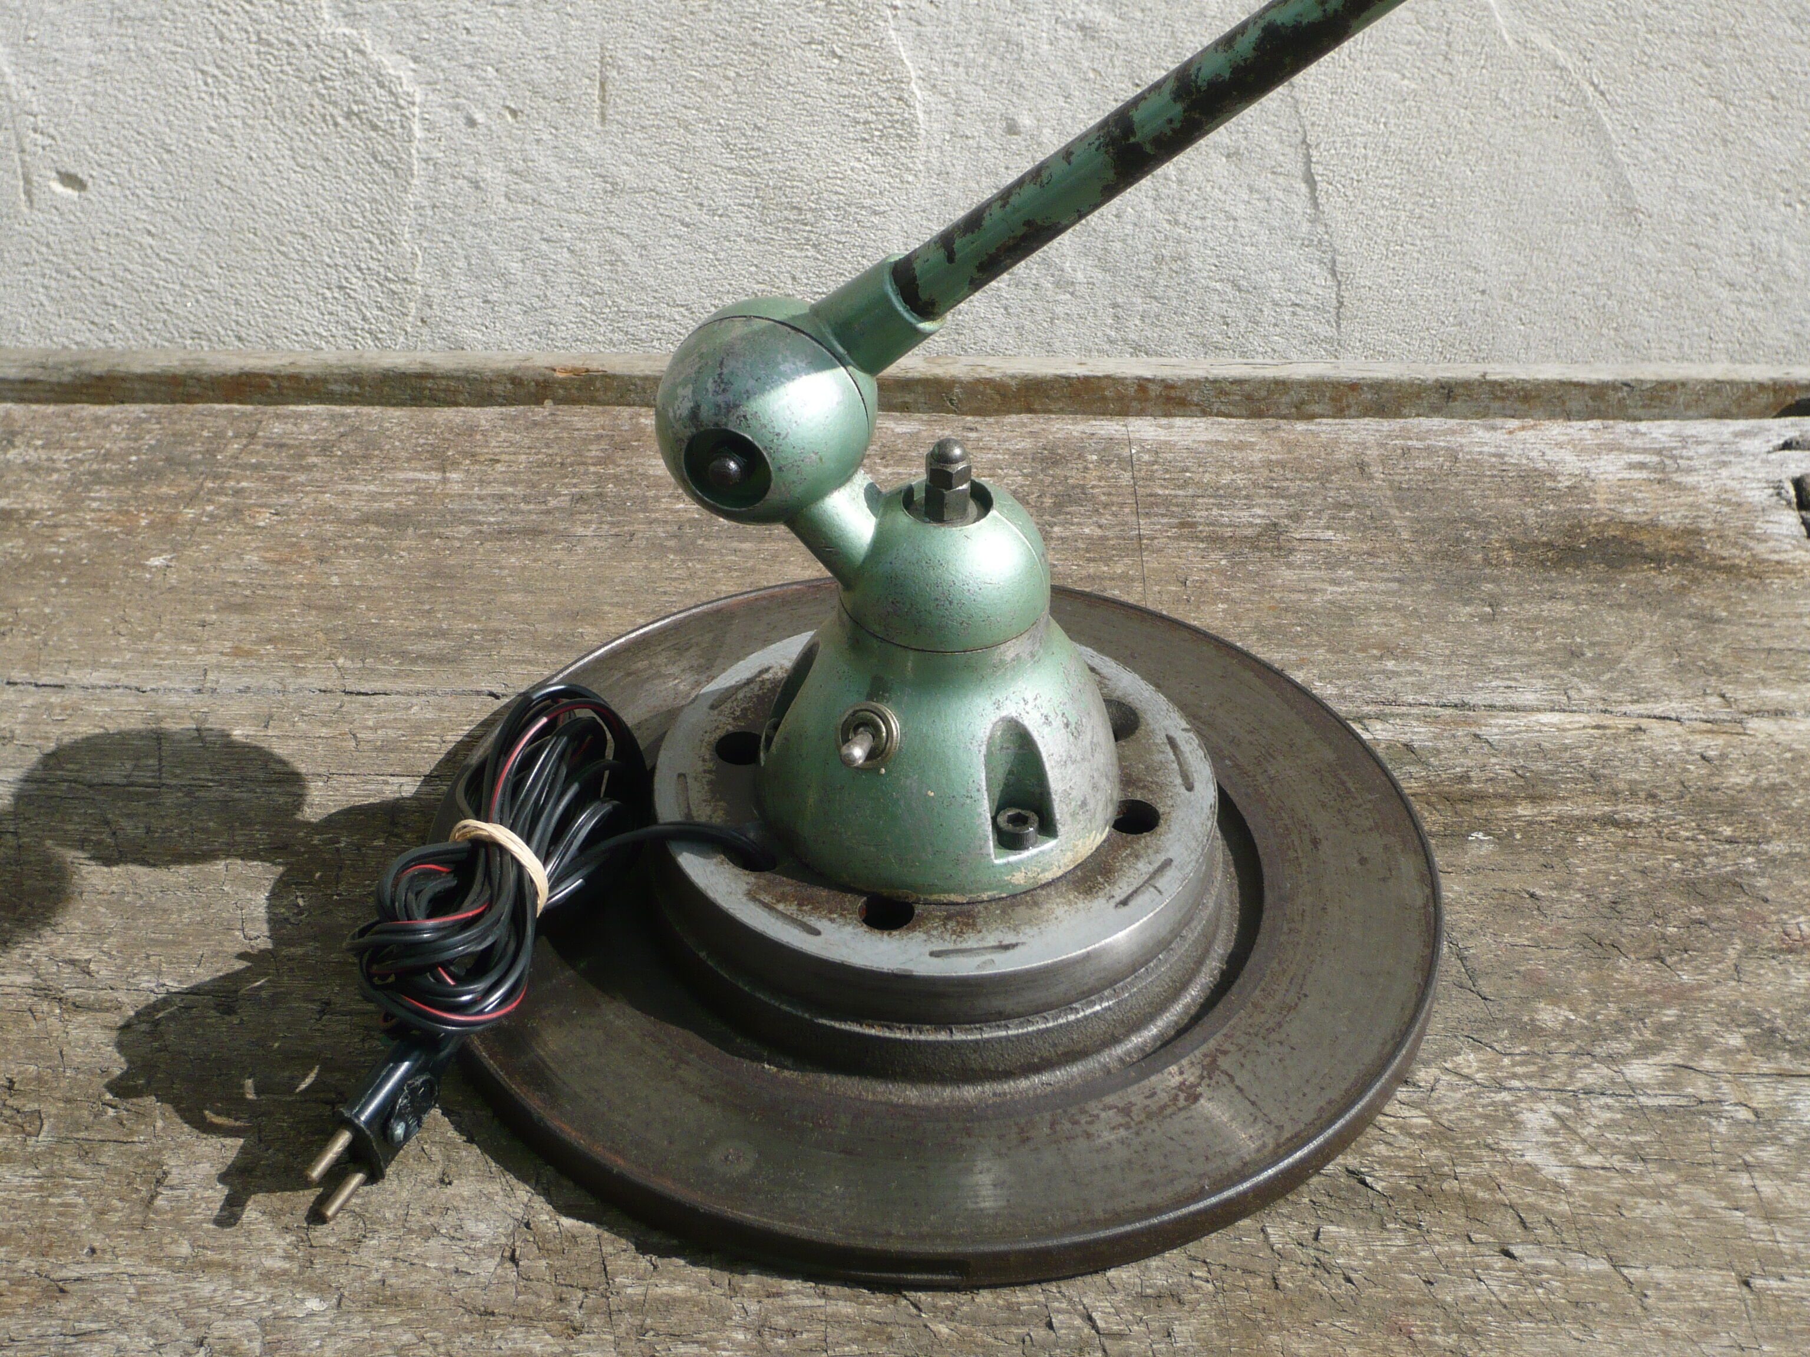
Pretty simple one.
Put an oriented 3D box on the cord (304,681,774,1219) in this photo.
[{"bbox_3d":[-0.108,0.082,1.079,0.118,0.062,0.211,12,39,12],"label":"cord"}]

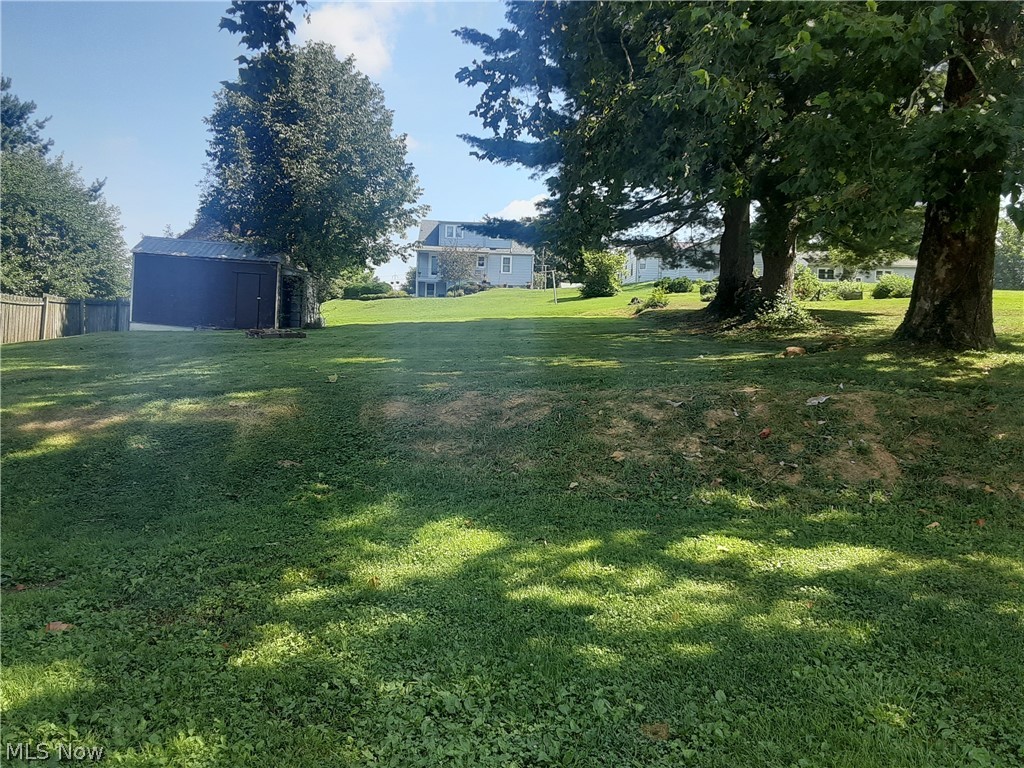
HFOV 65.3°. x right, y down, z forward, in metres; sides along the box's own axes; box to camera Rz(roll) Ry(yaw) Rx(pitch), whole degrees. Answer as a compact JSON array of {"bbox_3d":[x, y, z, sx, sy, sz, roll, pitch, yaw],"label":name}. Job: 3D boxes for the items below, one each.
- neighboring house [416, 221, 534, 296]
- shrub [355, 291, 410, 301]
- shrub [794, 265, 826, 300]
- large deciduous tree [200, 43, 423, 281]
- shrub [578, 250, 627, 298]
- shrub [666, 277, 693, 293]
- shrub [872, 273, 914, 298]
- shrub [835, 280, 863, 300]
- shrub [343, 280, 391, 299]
[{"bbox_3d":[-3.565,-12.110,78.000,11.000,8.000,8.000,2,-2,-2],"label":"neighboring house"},{"bbox_3d":[-9.566,-6.515,59.000,4.100,0.750,1.400,2,-2,0],"label":"shrub"},{"bbox_3d":[17.163,-5.846,46.000,1.900,2.050,1.800,2,-2,0],"label":"shrub"},{"bbox_3d":[-8.284,-8.243,33.000,9.000,11.600,8.600,2,-2,0],"label":"large deciduous tree"},{"bbox_3d":[6.005,-7.246,53.000,3.100,3.100,2.800,2,-2,0],"label":"shrub"},{"bbox_3d":[12.373,-7.328,59.000,1.900,1.200,1.700,2,-2,0],"label":"shrub"},{"bbox_3d":[21.972,-5.661,46.000,2.500,1.500,2.000,2,-2,0],"label":"shrub"},{"bbox_3d":[19.380,-5.373,46.000,1.600,1.150,1.400,2,-2,0],"label":"shrub"},{"bbox_3d":[-11.295,-7.312,62.000,3.700,1.400,2.200,2,-2,0],"label":"shrub"}]

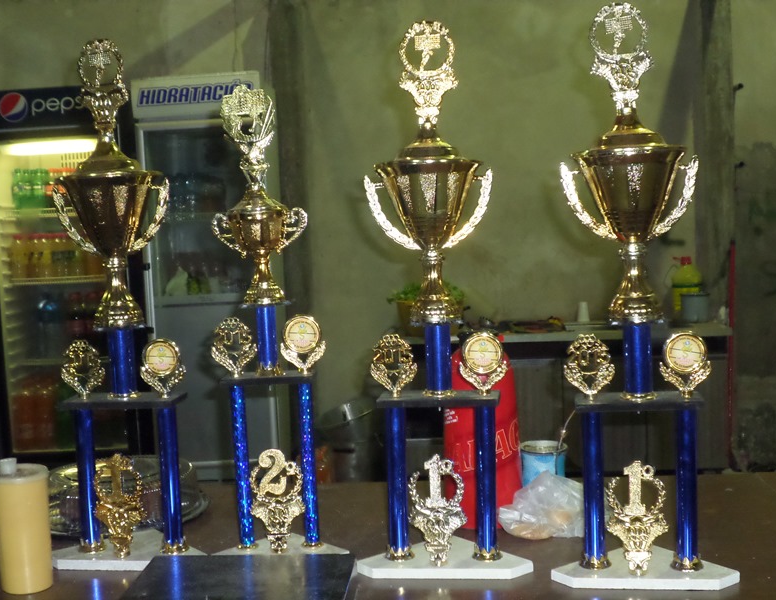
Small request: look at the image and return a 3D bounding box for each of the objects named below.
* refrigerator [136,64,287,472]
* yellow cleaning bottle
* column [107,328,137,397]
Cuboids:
[{"bbox_3d":[-0.873,-0.113,5.096,0.615,1.956,0.600,-2,6,1],"label":"refrigerator"},{"bbox_3d":[1.321,-0.049,4.385,0.130,0.282,0.120,-2,6,0],"label":"yellow cleaning bottle"},{"bbox_3d":[-0.403,0.093,1.506,0.043,0.106,0.043,-3,6,-7],"label":"column"}]

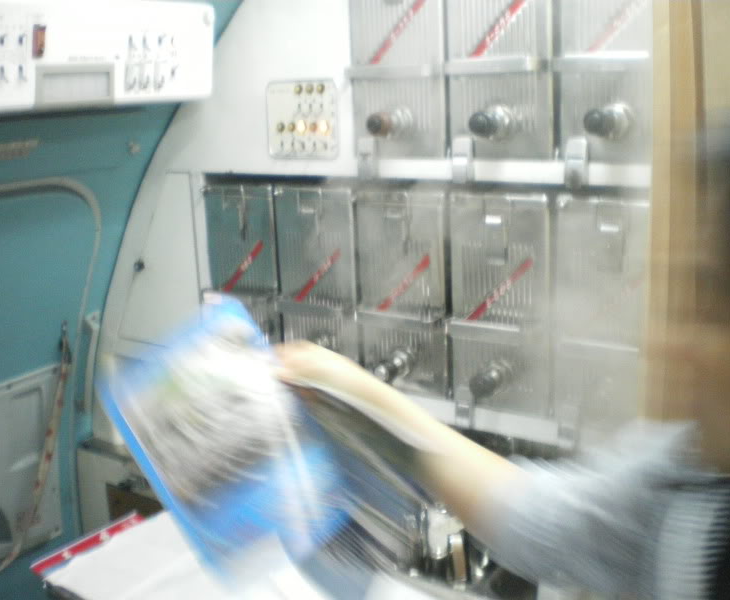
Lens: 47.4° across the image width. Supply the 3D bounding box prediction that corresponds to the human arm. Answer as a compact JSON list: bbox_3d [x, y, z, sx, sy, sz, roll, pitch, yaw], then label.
[{"bbox_3d":[0.100,0.163,0.900,0.500,0.150,0.120,21,26,35],"label":"human arm"}]

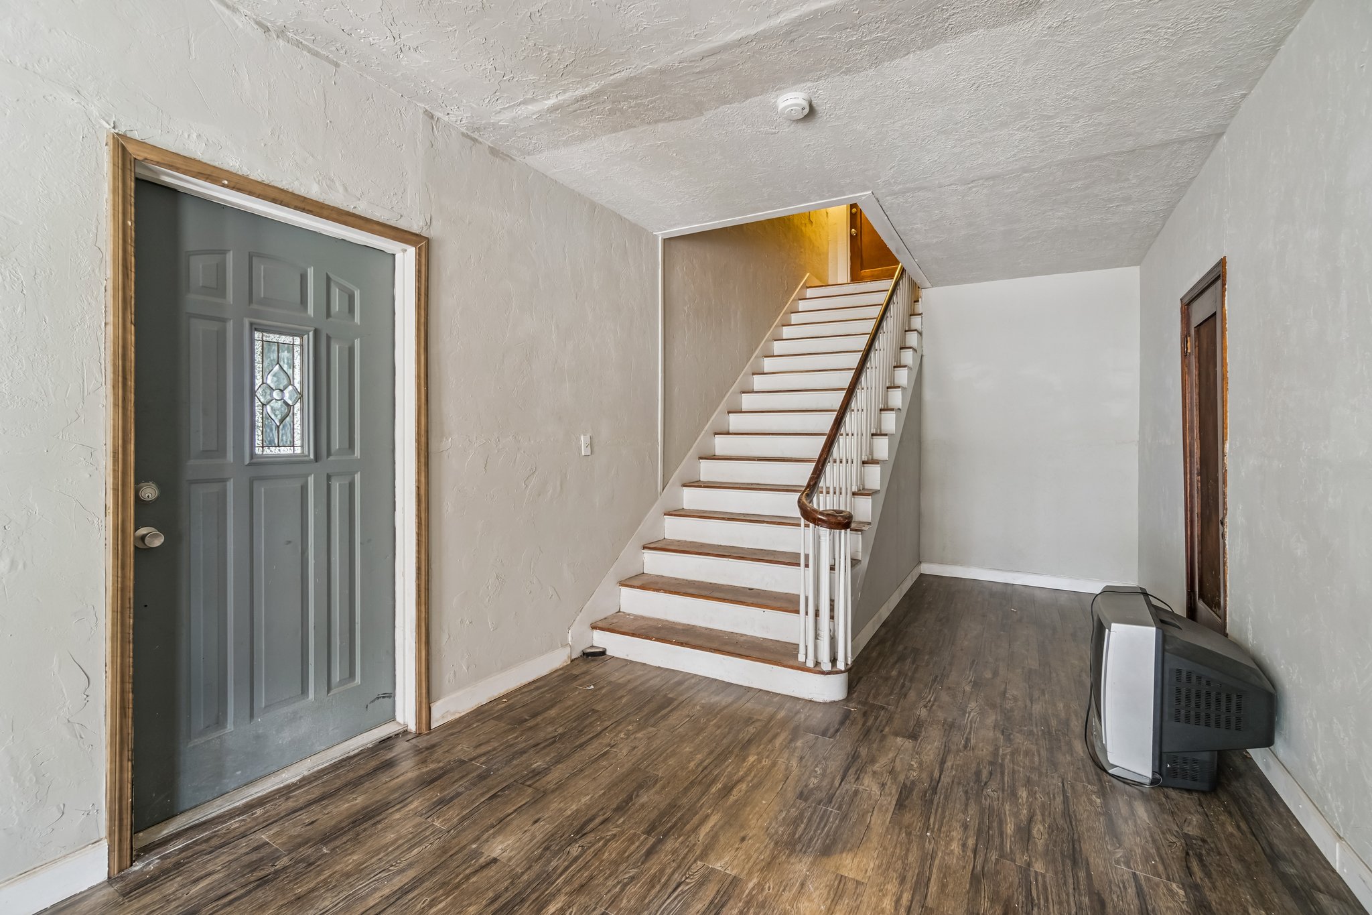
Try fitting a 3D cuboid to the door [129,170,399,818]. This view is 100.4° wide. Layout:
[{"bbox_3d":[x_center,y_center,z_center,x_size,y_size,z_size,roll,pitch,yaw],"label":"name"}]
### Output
[{"bbox_3d":[-1.522,0.141,2.148,0.045,2.059,0.894,1,1,31],"label":"door"}]

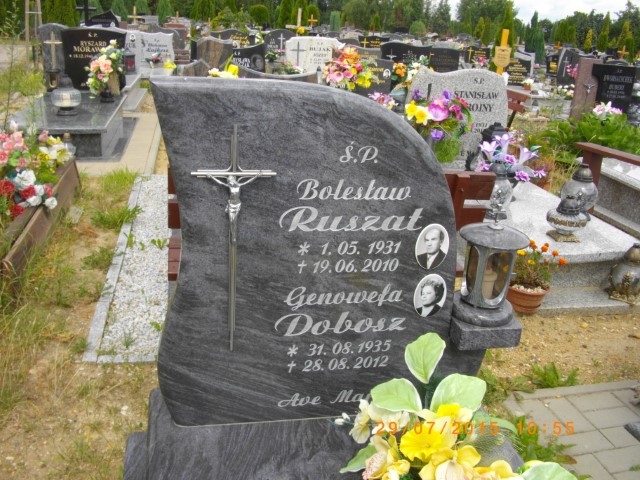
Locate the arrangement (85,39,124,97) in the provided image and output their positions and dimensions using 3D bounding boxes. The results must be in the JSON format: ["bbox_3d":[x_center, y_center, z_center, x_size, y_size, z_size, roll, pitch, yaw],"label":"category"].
[{"bbox_3d":[-2.473,-1.955,6.800,0.413,0.684,0.360,-1,21,-10],"label":"arrangement"}]

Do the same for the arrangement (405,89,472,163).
[{"bbox_3d":[0.876,-0.818,4.400,0.472,0.595,0.380,-1,21,-10],"label":"arrangement"}]

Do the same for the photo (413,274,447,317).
[{"bbox_3d":[0.290,0.148,1.538,0.090,0.120,0.012,-1,15,-8],"label":"photo"}]

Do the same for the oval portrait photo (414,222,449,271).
[{"bbox_3d":[0.289,0.020,1.504,0.090,0.120,0.012,-1,15,-8],"label":"oval portrait photo"}]

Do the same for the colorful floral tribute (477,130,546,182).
[{"bbox_3d":[1.339,-0.572,4.150,0.447,0.376,0.360,-1,21,-10],"label":"colorful floral tribute"}]

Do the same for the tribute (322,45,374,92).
[{"bbox_3d":[0.302,-1.771,6.300,0.540,0.549,0.420,-1,21,-10],"label":"tribute"}]

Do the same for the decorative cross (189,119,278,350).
[{"bbox_3d":[-0.202,0.013,1.415,0.198,0.565,0.036,-1,15,-8],"label":"decorative cross"}]

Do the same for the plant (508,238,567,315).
[{"bbox_3d":[1.056,0.160,2.924,0.270,0.325,0.280,-1,21,-10],"label":"plant"}]

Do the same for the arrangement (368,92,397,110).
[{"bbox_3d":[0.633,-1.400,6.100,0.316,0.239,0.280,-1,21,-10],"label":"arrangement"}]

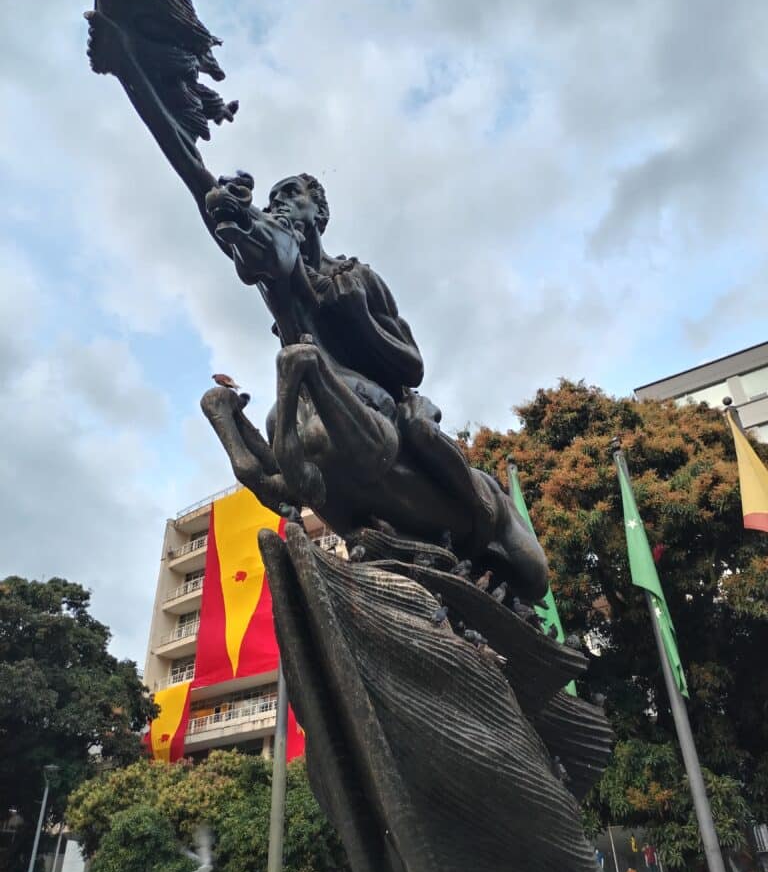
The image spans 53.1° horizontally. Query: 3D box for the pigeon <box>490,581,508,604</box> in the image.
[{"bbox_3d":[1.208,1.637,8.047,0.130,0.260,0.240,20,-40,-29],"label":"pigeon"}]

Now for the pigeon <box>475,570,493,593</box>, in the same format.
[{"bbox_3d":[1.047,1.530,8.090,0.130,0.250,0.250,25,-43,-34],"label":"pigeon"}]

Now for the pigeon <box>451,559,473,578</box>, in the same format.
[{"bbox_3d":[0.820,1.407,8.139,0.260,0.220,0.130,-14,-36,17],"label":"pigeon"}]

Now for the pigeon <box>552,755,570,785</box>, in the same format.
[{"bbox_3d":[1.761,3.304,7.631,0.250,0.260,0.130,12,-36,-19],"label":"pigeon"}]

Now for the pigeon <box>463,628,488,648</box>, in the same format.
[{"bbox_3d":[0.855,1.901,7.309,0.290,0.240,0.130,0,-34,-3],"label":"pigeon"}]

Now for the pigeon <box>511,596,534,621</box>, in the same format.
[{"bbox_3d":[1.446,1.794,7.974,0.270,0.260,0.130,0,-34,-4],"label":"pigeon"}]

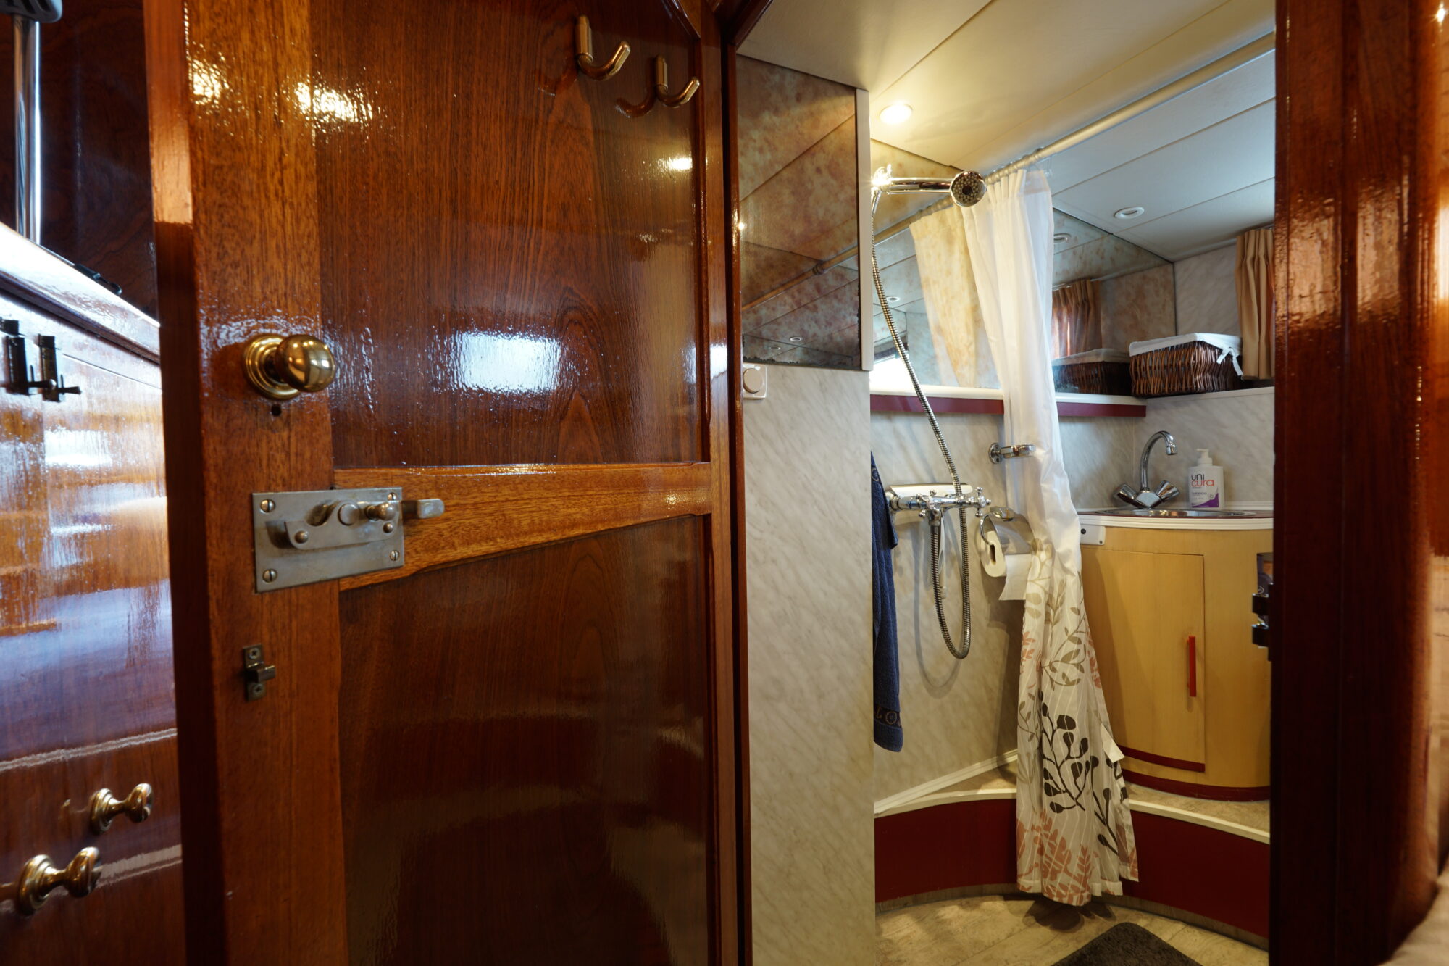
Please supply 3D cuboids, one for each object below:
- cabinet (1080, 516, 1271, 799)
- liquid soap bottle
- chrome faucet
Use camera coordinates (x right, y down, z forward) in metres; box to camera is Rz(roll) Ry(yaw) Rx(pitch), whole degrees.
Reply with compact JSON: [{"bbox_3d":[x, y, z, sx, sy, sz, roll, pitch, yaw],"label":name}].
[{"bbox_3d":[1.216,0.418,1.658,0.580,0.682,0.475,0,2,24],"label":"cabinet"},{"bbox_3d":[1.348,-0.011,1.690,0.050,0.170,0.072,-2,2,-32],"label":"liquid soap bottle"},{"bbox_3d":[1.186,-0.034,1.658,0.160,0.215,0.165,-1,1,13],"label":"chrome faucet"}]

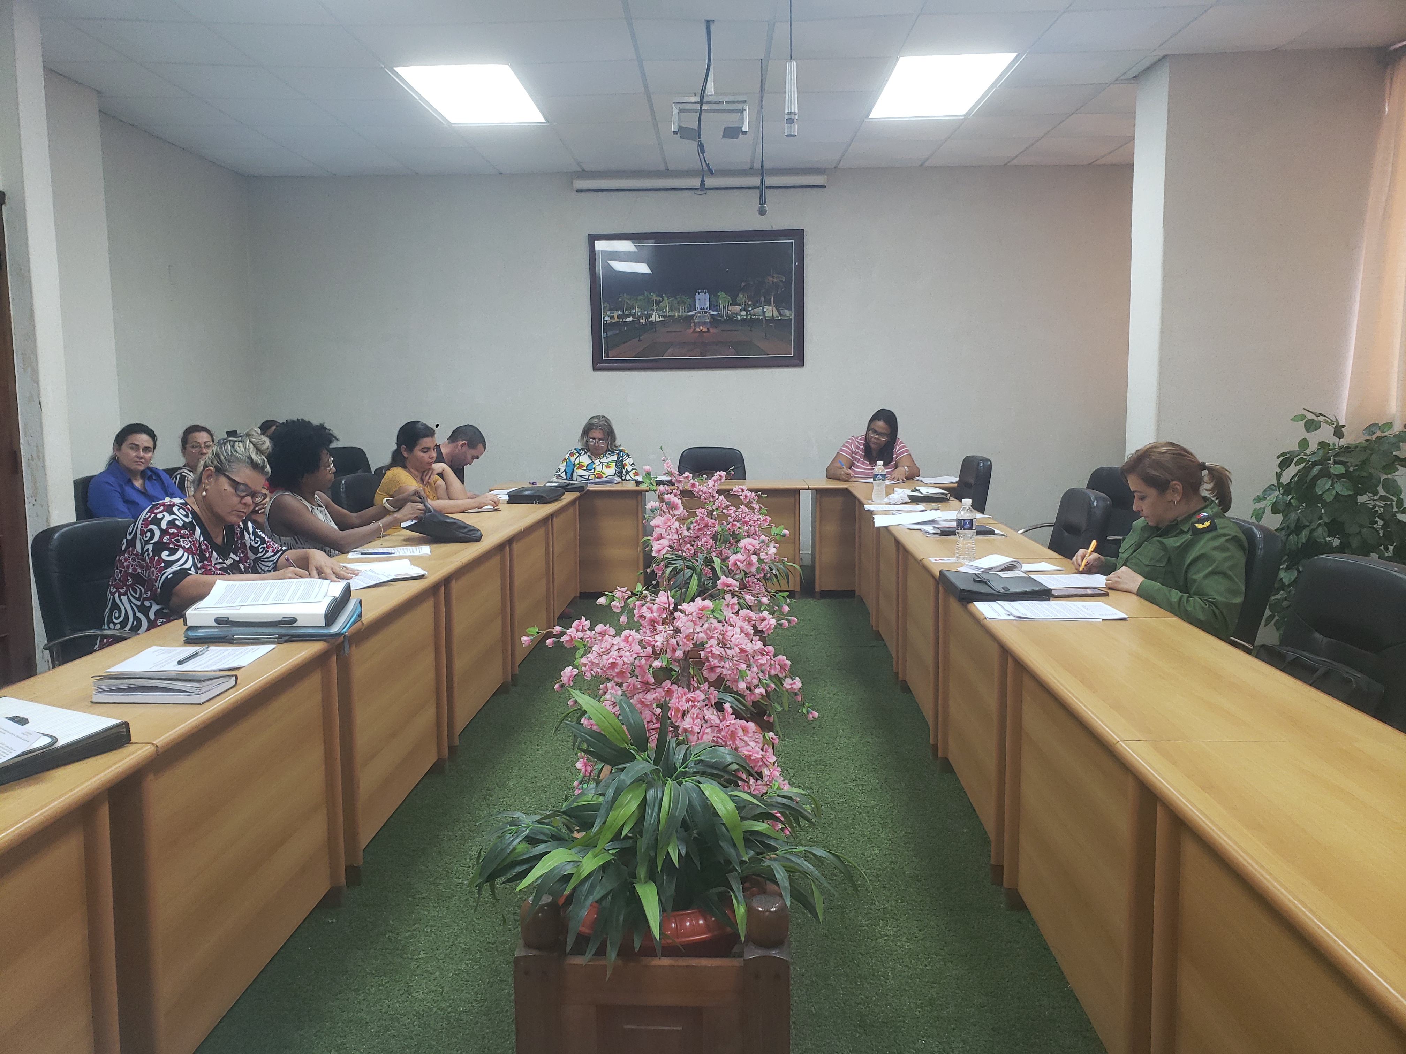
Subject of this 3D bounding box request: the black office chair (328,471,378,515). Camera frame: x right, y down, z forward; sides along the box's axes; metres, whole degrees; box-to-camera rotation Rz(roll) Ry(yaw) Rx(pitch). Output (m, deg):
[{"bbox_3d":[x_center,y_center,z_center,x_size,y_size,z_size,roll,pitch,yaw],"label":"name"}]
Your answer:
[{"bbox_3d":[-1.456,0.207,5.152,0.632,0.938,0.612,1,7,12],"label":"black office chair"}]

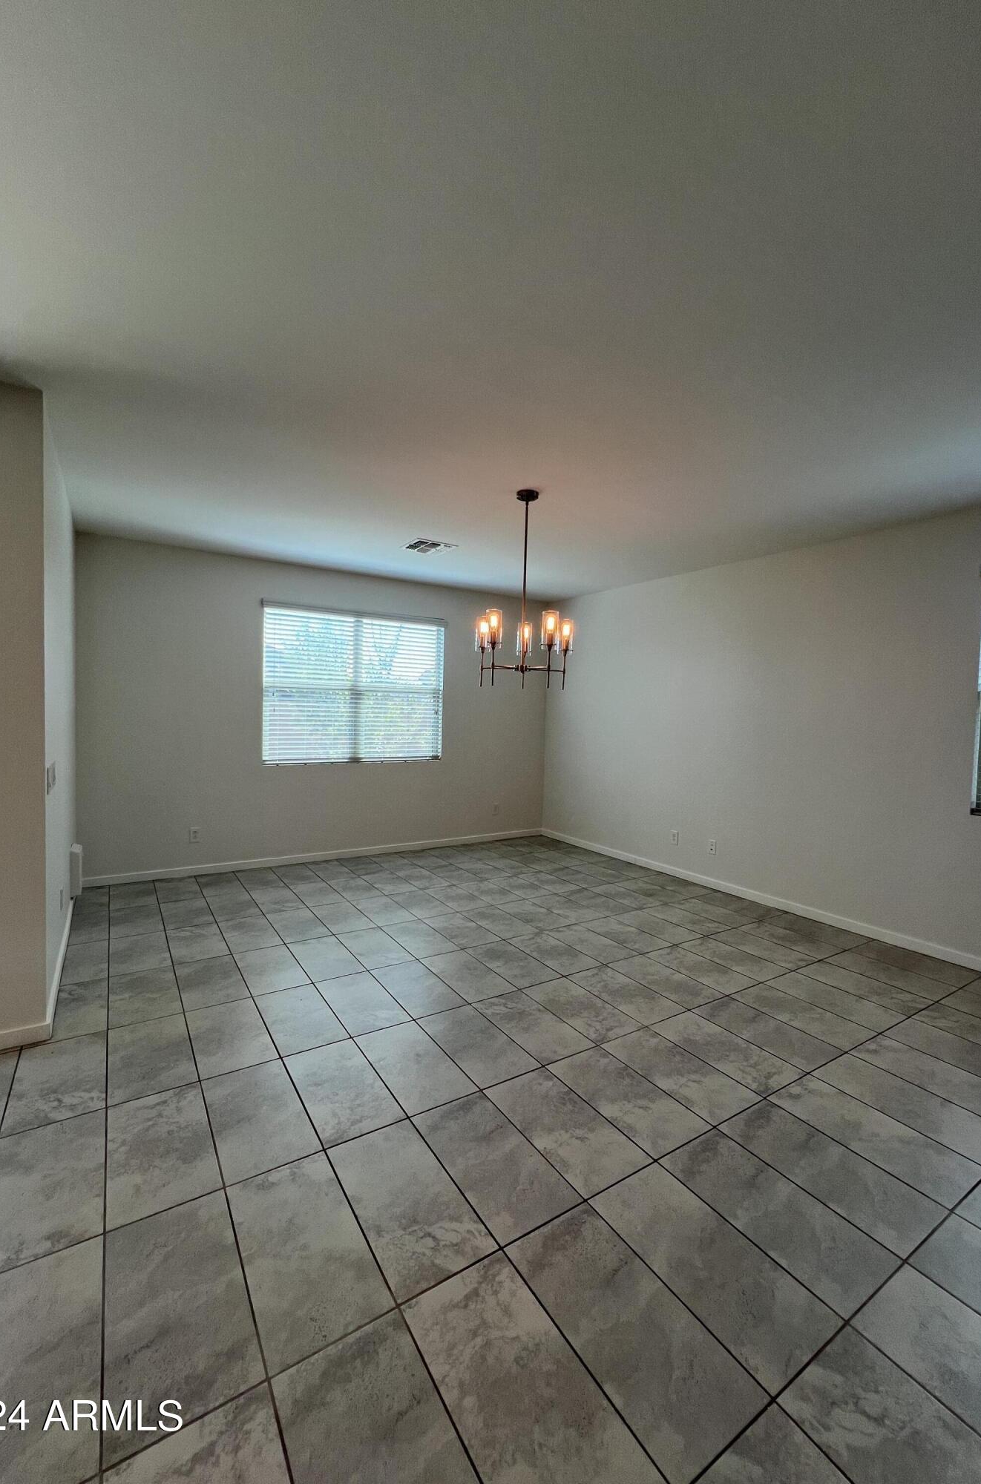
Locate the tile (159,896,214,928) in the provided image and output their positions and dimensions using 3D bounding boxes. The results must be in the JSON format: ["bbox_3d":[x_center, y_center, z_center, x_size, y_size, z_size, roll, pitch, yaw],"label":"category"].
[{"bbox_3d":[-2.149,1.213,3.959,0.300,0.010,0.600,0,3,-34],"label":"tile"}]

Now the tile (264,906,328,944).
[{"bbox_3d":[-1.315,1.243,3.795,0.300,0.010,0.600,0,3,-34],"label":"tile"}]

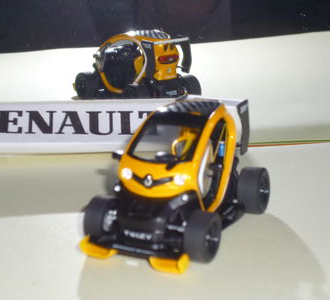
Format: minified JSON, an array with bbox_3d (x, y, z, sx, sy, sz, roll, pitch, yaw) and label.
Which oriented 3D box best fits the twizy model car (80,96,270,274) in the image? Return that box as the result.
[{"bbox_3d":[0.004,0.005,0.249,0.035,0.035,0.057,7,18,26],"label":"twizy model car"}]

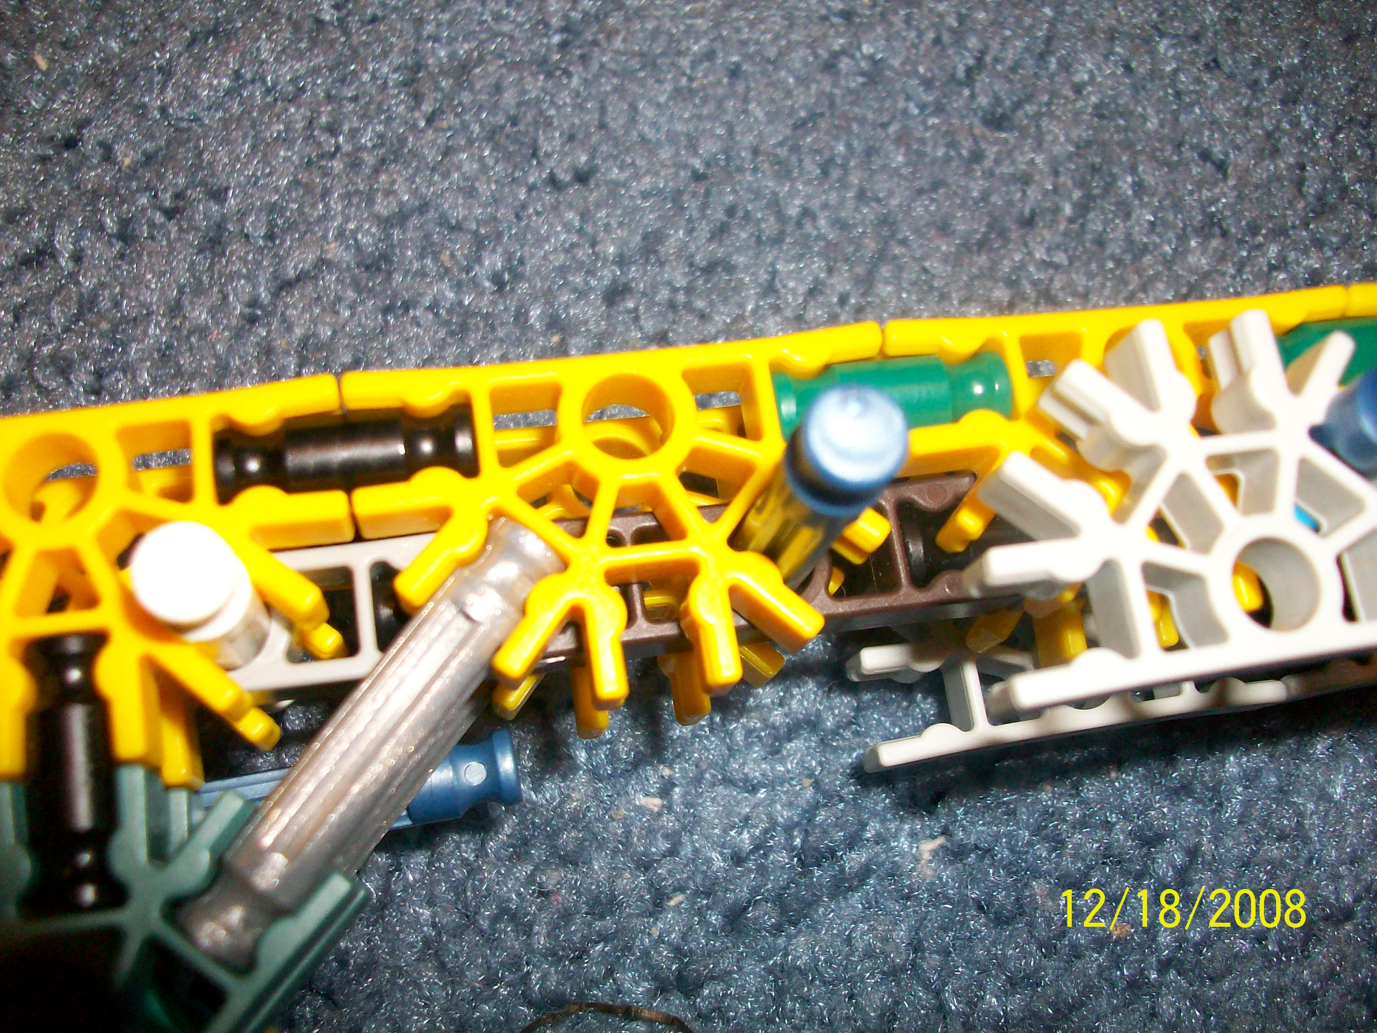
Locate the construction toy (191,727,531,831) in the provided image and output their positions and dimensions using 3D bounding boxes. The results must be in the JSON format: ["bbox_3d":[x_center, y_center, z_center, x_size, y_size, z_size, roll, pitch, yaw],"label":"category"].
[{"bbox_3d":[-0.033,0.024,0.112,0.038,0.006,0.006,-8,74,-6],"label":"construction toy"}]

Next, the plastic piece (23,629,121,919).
[{"bbox_3d":[-0.039,0.016,0.085,0.006,0.006,0.017,-7,76,-6],"label":"plastic piece"}]

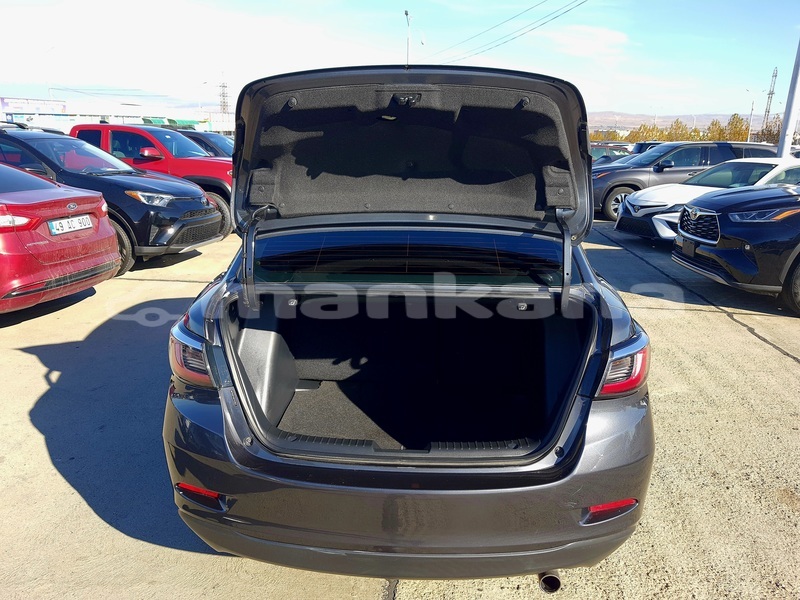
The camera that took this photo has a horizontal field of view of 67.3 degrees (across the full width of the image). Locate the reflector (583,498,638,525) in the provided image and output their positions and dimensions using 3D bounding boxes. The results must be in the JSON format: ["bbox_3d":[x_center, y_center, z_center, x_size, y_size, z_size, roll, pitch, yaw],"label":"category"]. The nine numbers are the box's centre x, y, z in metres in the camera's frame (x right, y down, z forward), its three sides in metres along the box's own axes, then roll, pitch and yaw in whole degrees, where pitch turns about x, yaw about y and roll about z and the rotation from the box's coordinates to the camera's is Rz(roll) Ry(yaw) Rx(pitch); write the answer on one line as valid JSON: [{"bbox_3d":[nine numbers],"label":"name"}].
[{"bbox_3d":[0.691,0.695,1.995,0.195,0.053,0.055,-5,17,-16],"label":"reflector"}]

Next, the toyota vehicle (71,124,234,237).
[{"bbox_3d":[-4.643,-2.285,10.780,5.050,1.790,1.880,3,16,8],"label":"toyota vehicle"}]

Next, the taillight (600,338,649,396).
[{"bbox_3d":[0.728,0.202,2.037,0.195,0.170,0.210,-1,16,-6],"label":"taillight"}]

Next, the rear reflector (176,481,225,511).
[{"bbox_3d":[-0.689,0.666,2.068,0.190,0.053,0.055,7,18,22],"label":"rear reflector"}]

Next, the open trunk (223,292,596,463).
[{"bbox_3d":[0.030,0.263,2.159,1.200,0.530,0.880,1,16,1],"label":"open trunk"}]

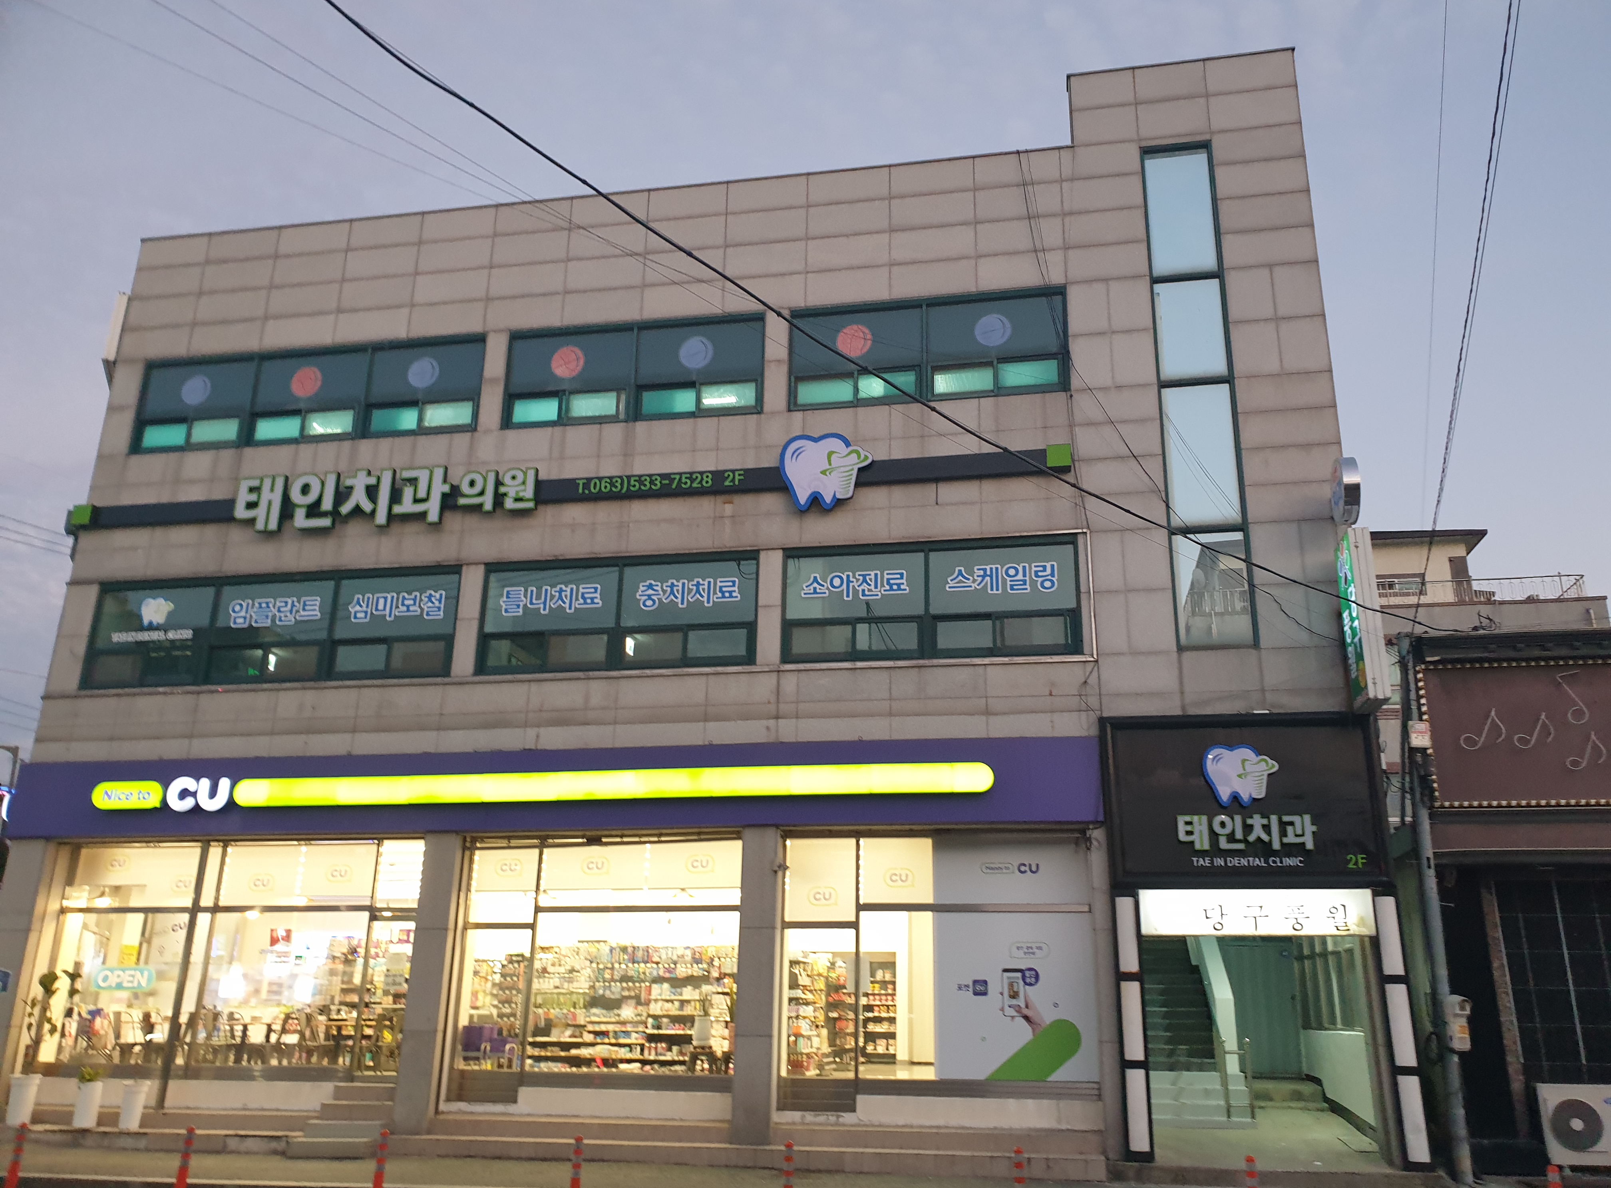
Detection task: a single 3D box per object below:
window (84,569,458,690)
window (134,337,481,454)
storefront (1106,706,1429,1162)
[{"bbox_3d":[-7.104,0.479,16.046,5.322,1.476,0.120,-2,-18,10],"label":"window"},{"bbox_3d":[-7.049,-2.797,17.101,5.286,1.480,0.120,-2,-18,10],"label":"window"},{"bbox_3d":[4.751,3.559,12.854,2.867,4.533,0.400,-2,-18,10],"label":"storefront"}]

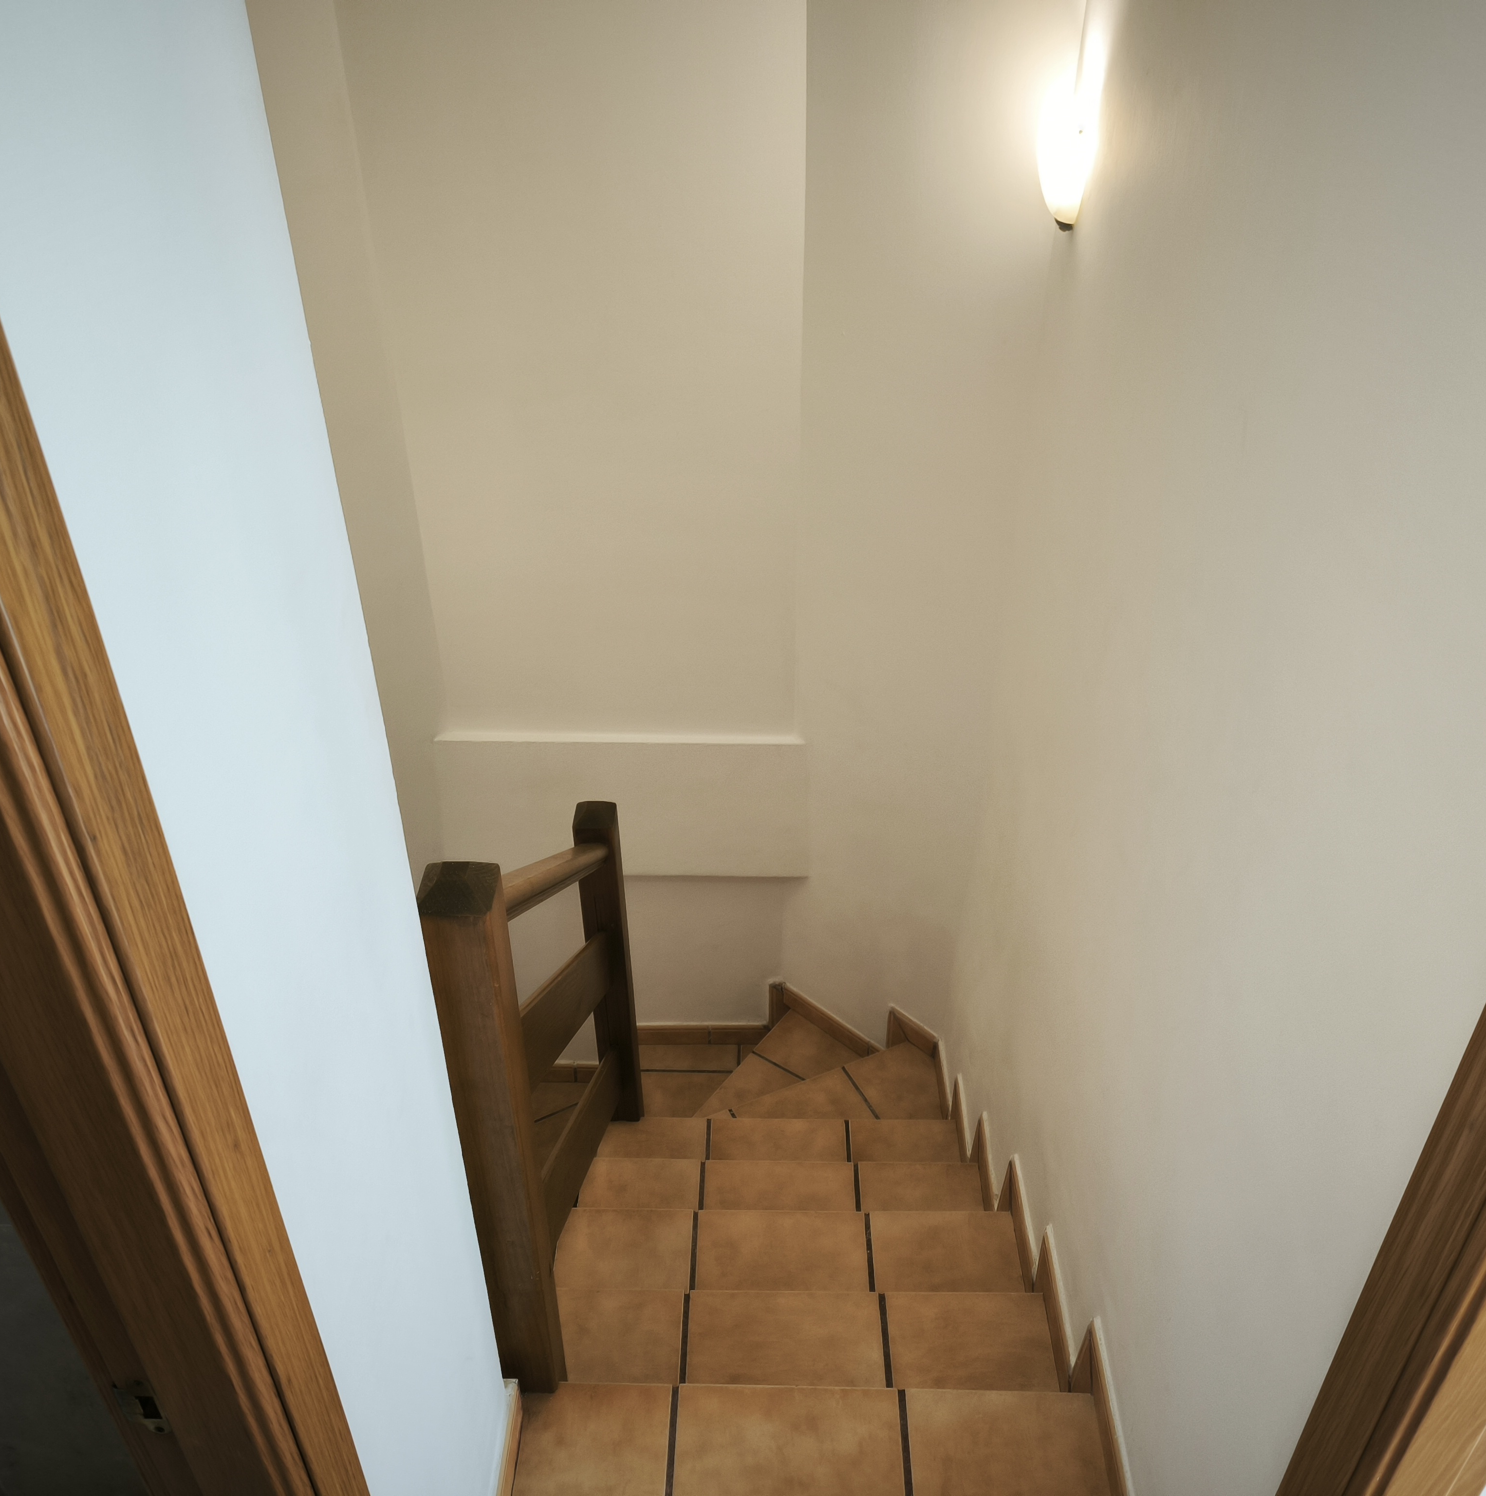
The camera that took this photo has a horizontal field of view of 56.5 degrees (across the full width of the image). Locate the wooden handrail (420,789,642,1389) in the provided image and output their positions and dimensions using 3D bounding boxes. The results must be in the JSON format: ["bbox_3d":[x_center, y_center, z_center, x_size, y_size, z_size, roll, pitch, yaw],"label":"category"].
[{"bbox_3d":[-0.304,0.526,2.474,0.089,1.752,1.196,0,36,1],"label":"wooden handrail"}]

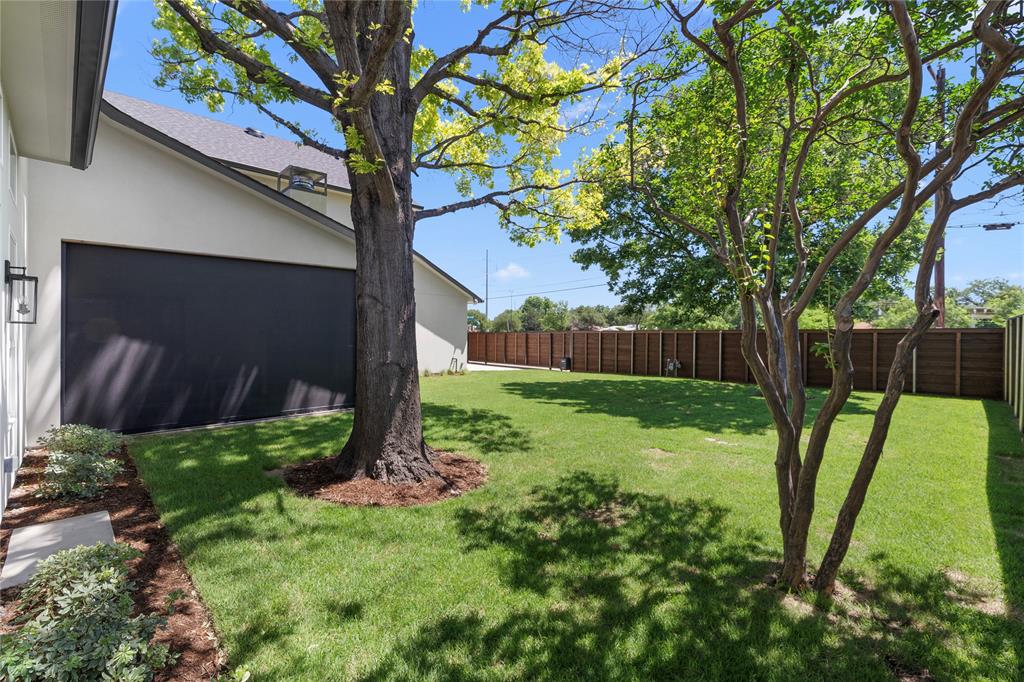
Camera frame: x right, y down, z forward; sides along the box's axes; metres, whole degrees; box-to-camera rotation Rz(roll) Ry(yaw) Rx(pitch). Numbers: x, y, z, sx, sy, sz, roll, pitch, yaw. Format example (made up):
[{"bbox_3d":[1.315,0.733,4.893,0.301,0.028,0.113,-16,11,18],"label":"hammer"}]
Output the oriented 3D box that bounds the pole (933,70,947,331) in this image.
[{"bbox_3d":[14.600,-4.000,14.500,0.280,10.900,0.280,0,1,0],"label":"pole"}]

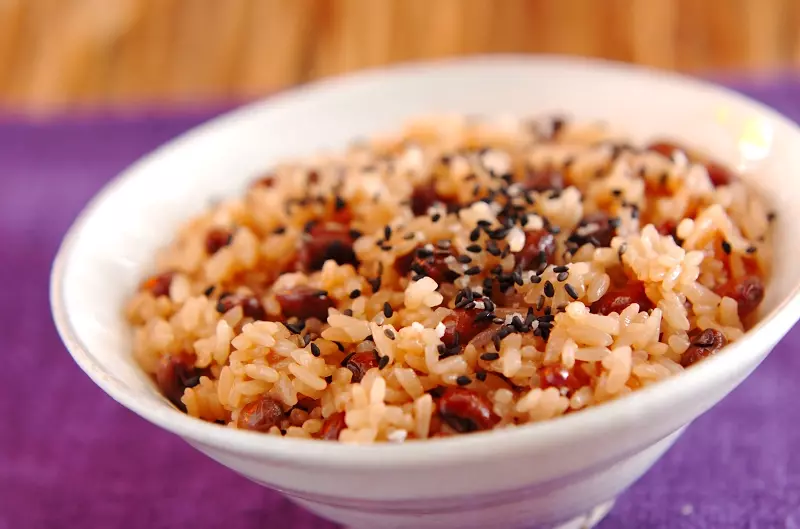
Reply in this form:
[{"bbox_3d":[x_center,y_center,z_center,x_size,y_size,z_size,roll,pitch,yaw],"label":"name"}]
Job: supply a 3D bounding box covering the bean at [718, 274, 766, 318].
[{"bbox_3d":[0.055,0.005,0.462,0.009,0.006,0.006,8,35,22],"label":"bean"}]

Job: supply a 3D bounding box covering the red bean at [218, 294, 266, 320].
[{"bbox_3d":[-0.026,0.007,0.468,0.009,0.005,0.006,8,35,22],"label":"red bean"}]

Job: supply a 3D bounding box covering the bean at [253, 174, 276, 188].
[{"bbox_3d":[-0.024,-0.014,0.504,0.008,0.005,0.006,-10,32,-5],"label":"bean"}]

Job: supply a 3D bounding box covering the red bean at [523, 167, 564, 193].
[{"bbox_3d":[0.025,-0.014,0.491,0.009,0.006,0.006,0,33,11],"label":"red bean"}]

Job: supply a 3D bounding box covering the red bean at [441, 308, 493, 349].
[{"bbox_3d":[0.010,0.010,0.444,0.009,0.006,0.006,-25,34,-27],"label":"red bean"}]

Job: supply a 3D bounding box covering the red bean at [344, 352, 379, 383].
[{"bbox_3d":[-0.006,0.016,0.450,0.008,0.005,0.006,-12,33,-9],"label":"red bean"}]

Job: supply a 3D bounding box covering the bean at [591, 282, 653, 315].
[{"bbox_3d":[0.035,0.005,0.447,0.010,0.006,0.006,-8,30,-1],"label":"bean"}]

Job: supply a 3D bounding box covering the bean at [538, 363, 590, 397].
[{"bbox_3d":[0.025,0.017,0.431,0.009,0.006,0.006,2,32,16],"label":"bean"}]

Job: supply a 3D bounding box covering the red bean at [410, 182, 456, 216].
[{"bbox_3d":[0.006,-0.011,0.487,0.009,0.006,0.006,6,34,19],"label":"red bean"}]

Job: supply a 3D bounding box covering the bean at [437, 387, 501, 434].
[{"bbox_3d":[0.011,0.022,0.440,0.009,0.006,0.006,18,40,34],"label":"bean"}]

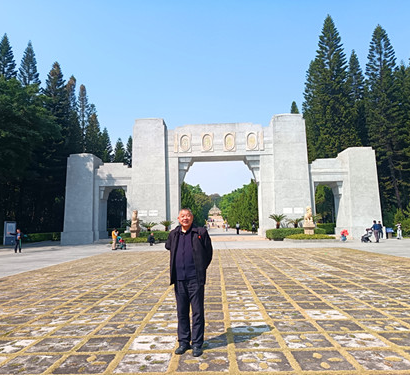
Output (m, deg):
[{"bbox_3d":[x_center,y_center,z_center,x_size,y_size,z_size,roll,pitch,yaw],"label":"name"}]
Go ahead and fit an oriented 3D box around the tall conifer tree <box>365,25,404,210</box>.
[{"bbox_3d":[22.588,-7.516,42.447,5.000,26.500,5.000,-2,-7,2],"label":"tall conifer tree"}]

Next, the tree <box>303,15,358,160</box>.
[{"bbox_3d":[16.402,-8.258,43.233,6.400,28.463,6.400,-2,-7,2],"label":"tree"}]

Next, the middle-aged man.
[{"bbox_3d":[-0.188,1.104,4.179,0.580,1.700,0.360,-2,-7,9],"label":"middle-aged man"}]

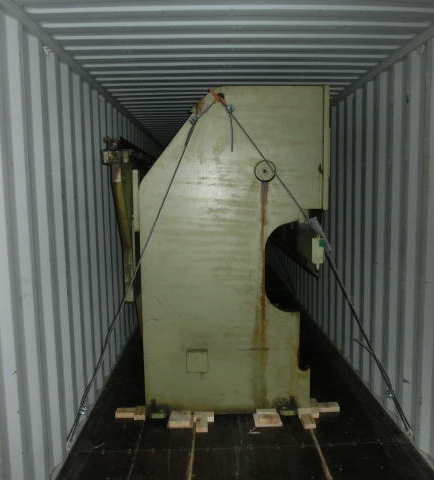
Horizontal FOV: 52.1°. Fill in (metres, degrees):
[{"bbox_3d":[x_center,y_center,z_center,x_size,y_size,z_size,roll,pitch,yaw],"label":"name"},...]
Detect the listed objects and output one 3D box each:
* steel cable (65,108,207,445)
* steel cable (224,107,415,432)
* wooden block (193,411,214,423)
[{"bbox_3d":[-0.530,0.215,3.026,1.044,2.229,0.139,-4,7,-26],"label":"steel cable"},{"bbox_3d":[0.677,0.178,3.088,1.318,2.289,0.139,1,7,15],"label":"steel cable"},{"bbox_3d":[-0.095,1.348,3.381,0.151,0.043,0.089,-1,6,-1],"label":"wooden block"}]

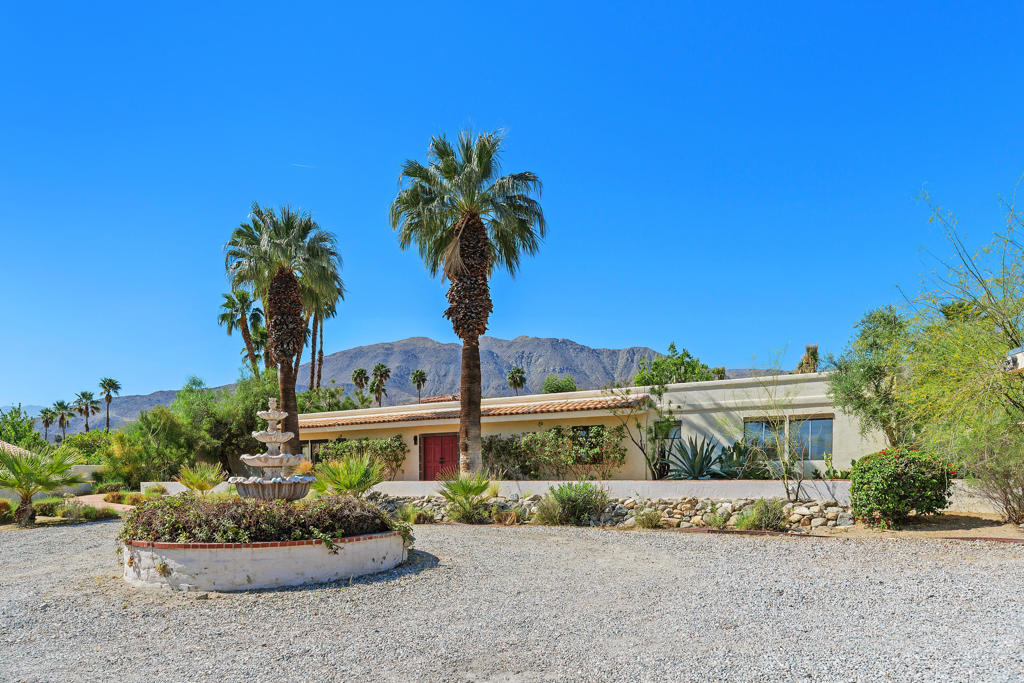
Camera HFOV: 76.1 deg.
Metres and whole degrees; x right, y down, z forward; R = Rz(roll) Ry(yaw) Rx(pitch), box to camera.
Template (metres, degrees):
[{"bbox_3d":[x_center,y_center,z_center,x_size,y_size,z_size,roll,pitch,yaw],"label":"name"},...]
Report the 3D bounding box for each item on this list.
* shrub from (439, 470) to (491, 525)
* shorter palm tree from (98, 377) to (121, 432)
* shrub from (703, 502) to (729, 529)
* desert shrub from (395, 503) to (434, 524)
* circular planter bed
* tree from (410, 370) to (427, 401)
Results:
[{"bbox_3d":[-1.416,4.605,19.500,1.669,1.639,1.600,0,-8,0],"label":"shrub"},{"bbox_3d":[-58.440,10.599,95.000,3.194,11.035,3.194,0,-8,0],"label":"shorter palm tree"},{"bbox_3d":[5.412,4.627,17.400,0.700,0.700,0.600,0,-8,0],"label":"shrub"},{"bbox_3d":[-2.801,4.942,18.800,1.120,0.650,0.900,0,-8,0],"label":"desert shrub"},{"bbox_3d":[-3.805,3.242,10.100,4.100,0.560,4.050,0,-8,0],"label":"circular planter bed"},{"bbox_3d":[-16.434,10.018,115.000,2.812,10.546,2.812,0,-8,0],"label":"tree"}]

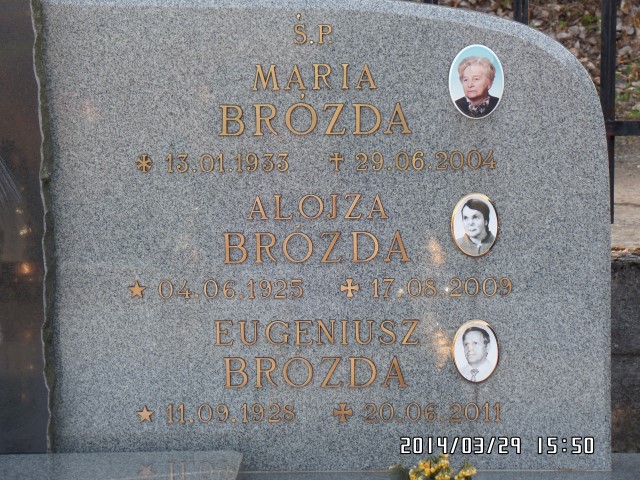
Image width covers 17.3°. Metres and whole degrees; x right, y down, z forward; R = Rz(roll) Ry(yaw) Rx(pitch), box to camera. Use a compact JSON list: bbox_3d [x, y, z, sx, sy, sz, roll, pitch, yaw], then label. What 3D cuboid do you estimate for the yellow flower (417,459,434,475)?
[{"bbox_3d":[0.172,0.368,3.426,0.029,0.027,0.028,0,11,2],"label":"yellow flower"}]

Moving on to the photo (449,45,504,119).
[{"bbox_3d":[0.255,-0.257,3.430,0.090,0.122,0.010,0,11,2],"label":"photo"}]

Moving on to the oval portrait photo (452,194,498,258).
[{"bbox_3d":[0.255,-0.025,3.473,0.077,0.105,0.010,0,11,2],"label":"oval portrait photo"}]

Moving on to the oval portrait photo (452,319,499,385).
[{"bbox_3d":[0.260,0.186,3.512,0.077,0.105,0.010,0,11,2],"label":"oval portrait photo"}]

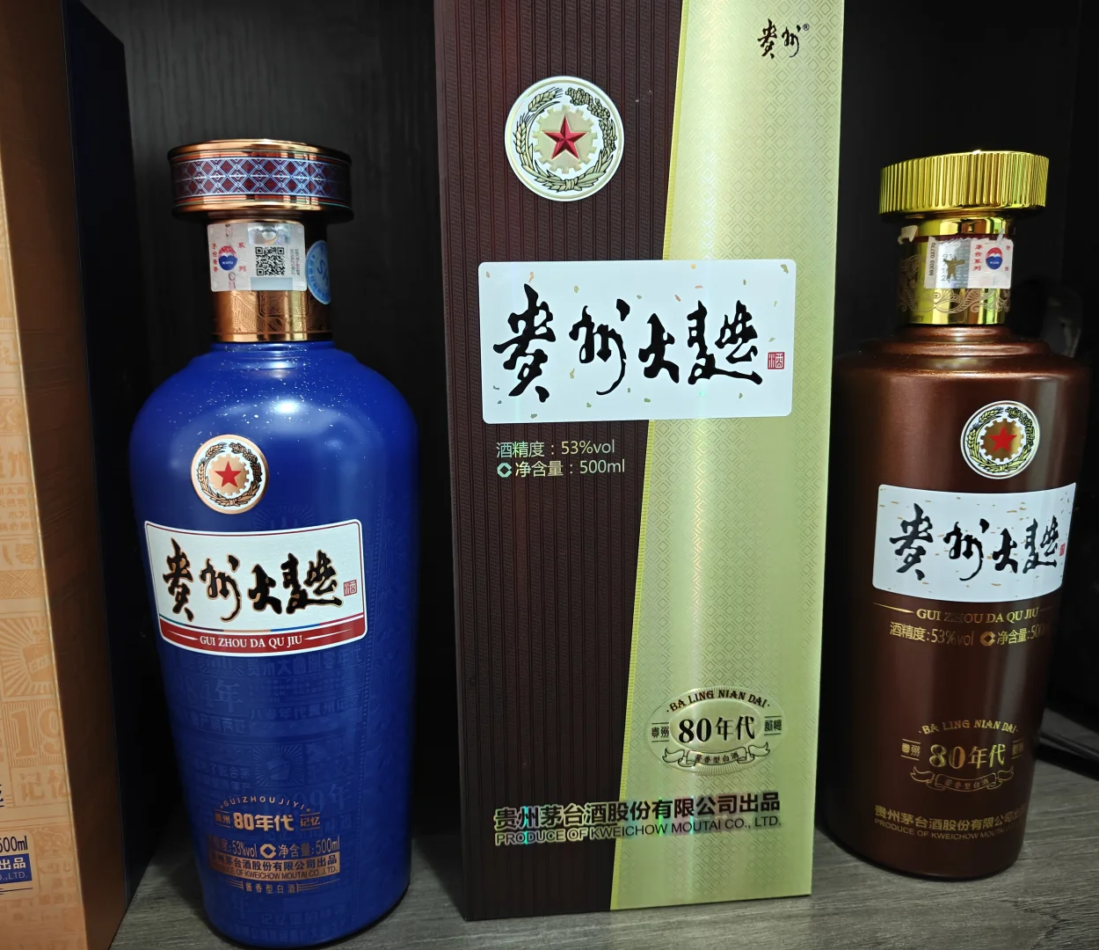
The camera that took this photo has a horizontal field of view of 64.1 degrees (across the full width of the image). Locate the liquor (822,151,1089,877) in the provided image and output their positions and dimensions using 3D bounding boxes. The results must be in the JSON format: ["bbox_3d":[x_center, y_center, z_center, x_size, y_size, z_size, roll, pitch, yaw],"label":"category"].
[{"bbox_3d":[0.135,0.015,0.304,0.081,0.235,0.081,0,10,3],"label":"liquor"}]

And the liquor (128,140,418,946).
[{"bbox_3d":[-0.083,0.022,0.279,0.085,0.236,0.085,0,10,3],"label":"liquor"}]

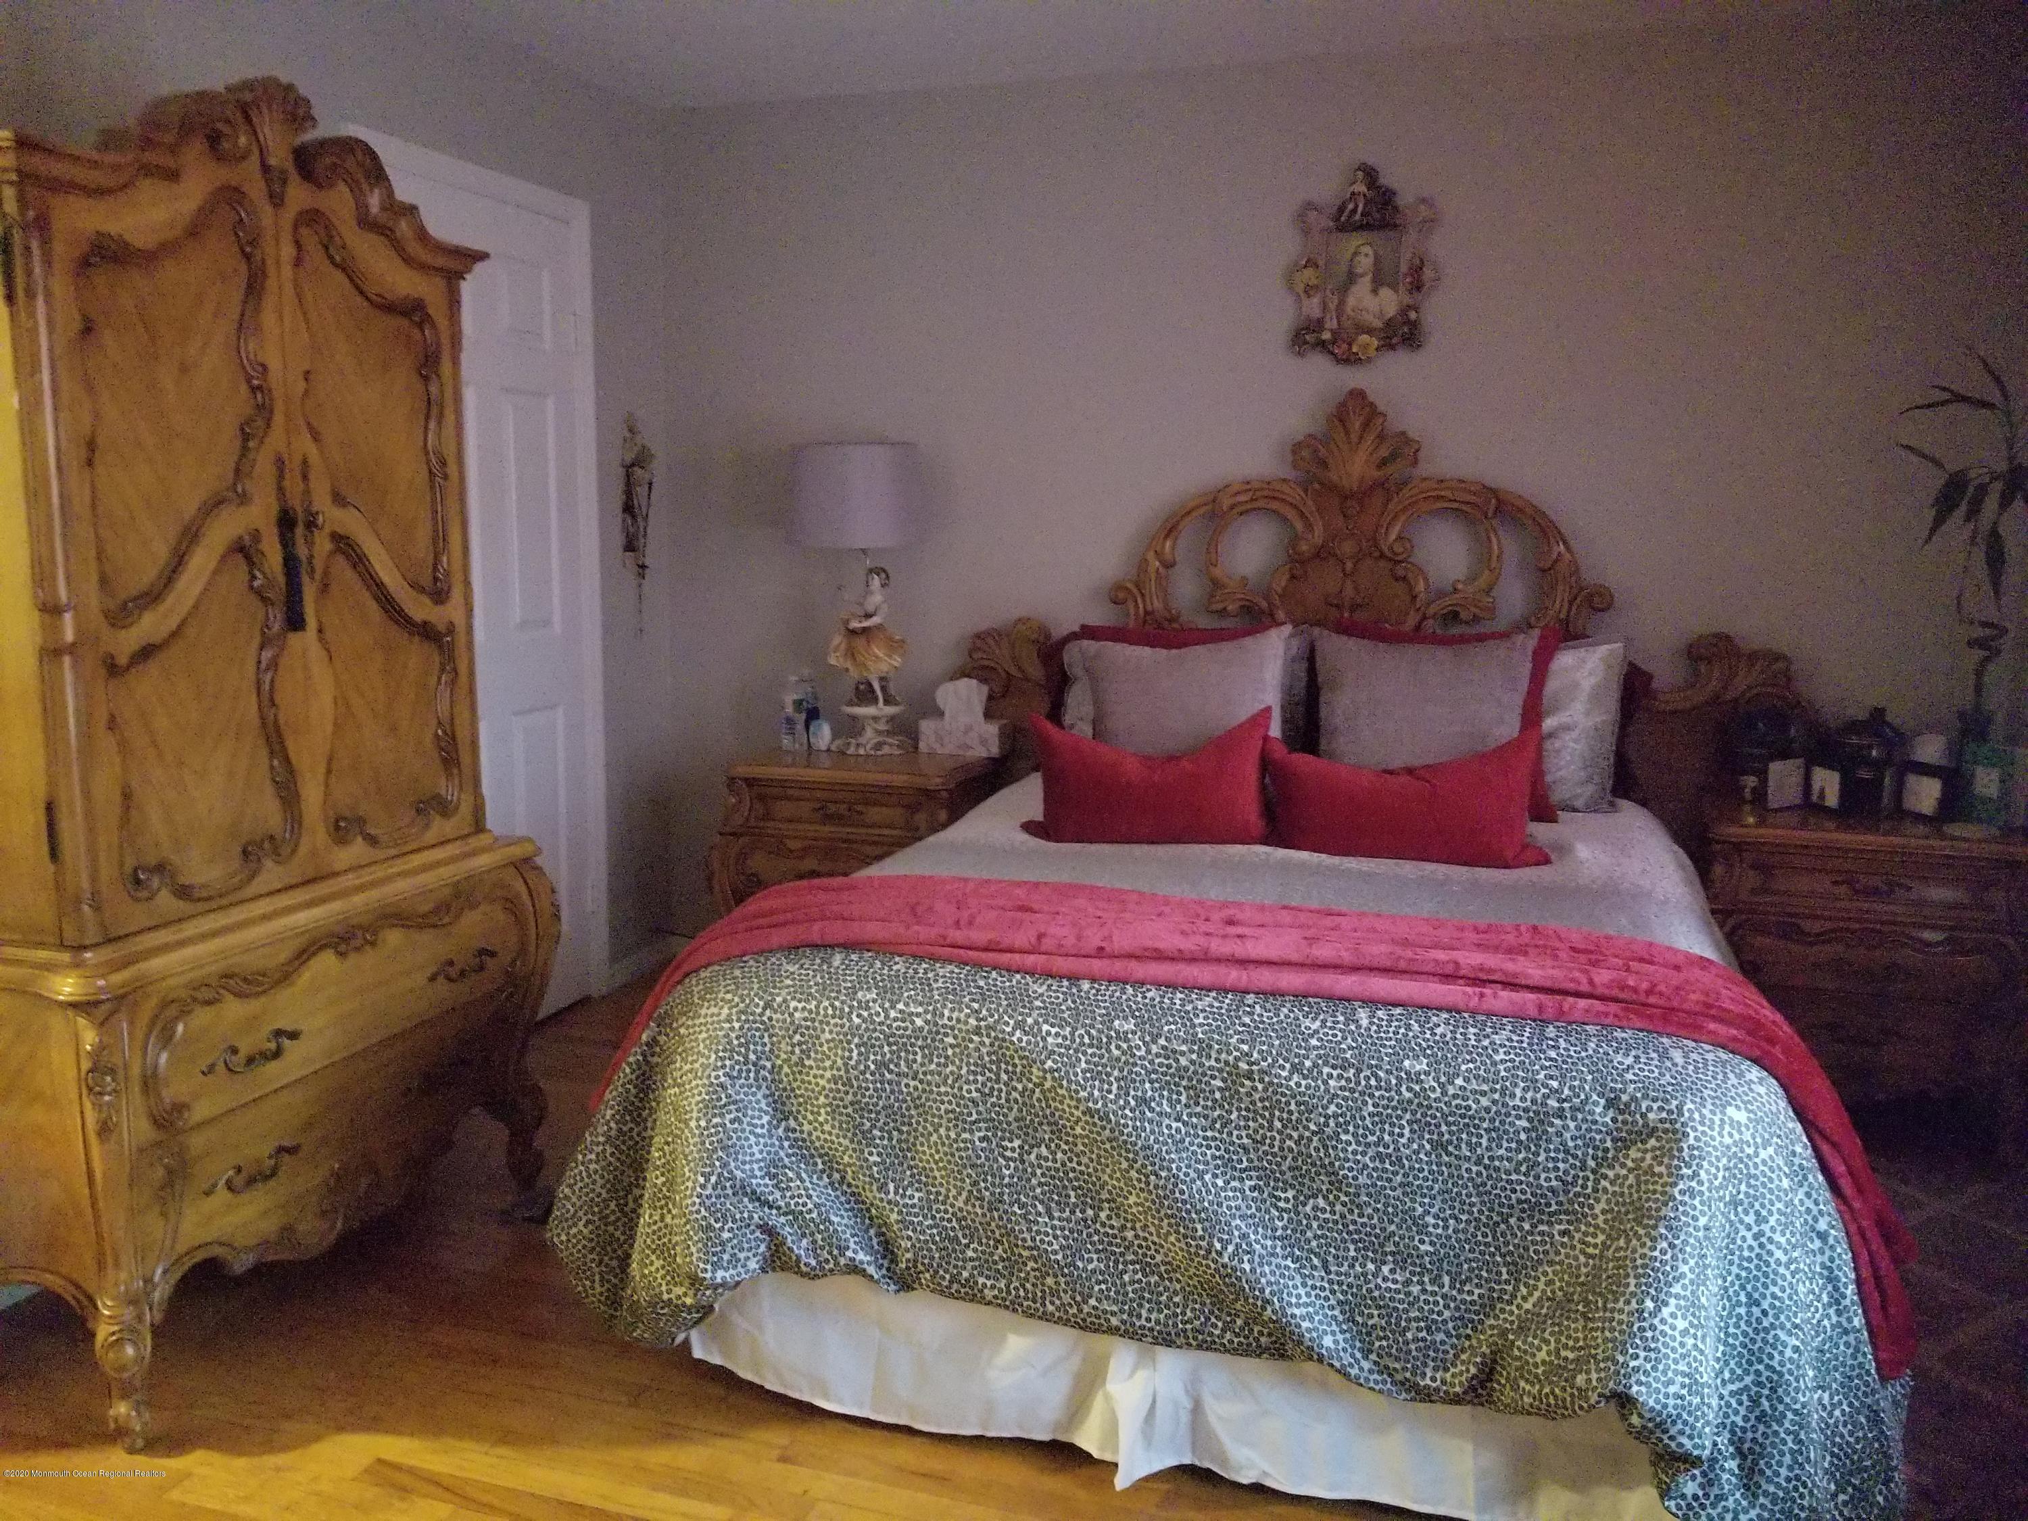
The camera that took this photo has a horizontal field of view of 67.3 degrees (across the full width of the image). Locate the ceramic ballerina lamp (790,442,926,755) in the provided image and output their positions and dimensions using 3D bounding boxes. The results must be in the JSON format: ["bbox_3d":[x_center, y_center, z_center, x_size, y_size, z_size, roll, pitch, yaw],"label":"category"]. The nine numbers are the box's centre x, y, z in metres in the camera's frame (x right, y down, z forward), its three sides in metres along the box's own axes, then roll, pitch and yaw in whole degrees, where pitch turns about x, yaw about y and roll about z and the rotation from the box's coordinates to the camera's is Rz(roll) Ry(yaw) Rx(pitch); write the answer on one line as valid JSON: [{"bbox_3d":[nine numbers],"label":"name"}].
[{"bbox_3d":[-0.403,-0.419,3.992,0.360,0.810,0.360,1,8,0],"label":"ceramic ballerina lamp"}]

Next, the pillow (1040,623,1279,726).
[{"bbox_3d":[0.377,-0.093,3.426,0.490,0.450,0.150,3,-9,17],"label":"pillow"}]

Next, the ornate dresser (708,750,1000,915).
[{"bbox_3d":[-0.353,0.353,3.925,0.670,0.695,0.480,3,9,17],"label":"ornate dresser"}]

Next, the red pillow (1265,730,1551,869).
[{"bbox_3d":[0.784,0.065,3.031,0.530,0.285,0.140,3,-11,17],"label":"red pillow"}]

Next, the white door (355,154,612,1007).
[{"bbox_3d":[-1.260,-0.341,3.685,0.070,2.110,0.890,3,9,17],"label":"white door"}]

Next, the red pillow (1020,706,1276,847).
[{"bbox_3d":[0.279,0.030,3.189,0.500,0.285,0.140,2,-12,9],"label":"red pillow"}]

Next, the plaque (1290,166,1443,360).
[{"bbox_3d":[0.842,-1.203,3.689,0.355,0.480,0.060,3,9,17],"label":"plaque"}]

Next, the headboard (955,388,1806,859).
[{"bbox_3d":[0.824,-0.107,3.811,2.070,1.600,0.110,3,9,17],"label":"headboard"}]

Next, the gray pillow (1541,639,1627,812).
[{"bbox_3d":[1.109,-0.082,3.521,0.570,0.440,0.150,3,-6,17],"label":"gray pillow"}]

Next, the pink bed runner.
[{"bbox_3d":[0.330,0.490,2.315,1.800,0.470,0.580,3,9,17],"label":"pink bed runner"}]

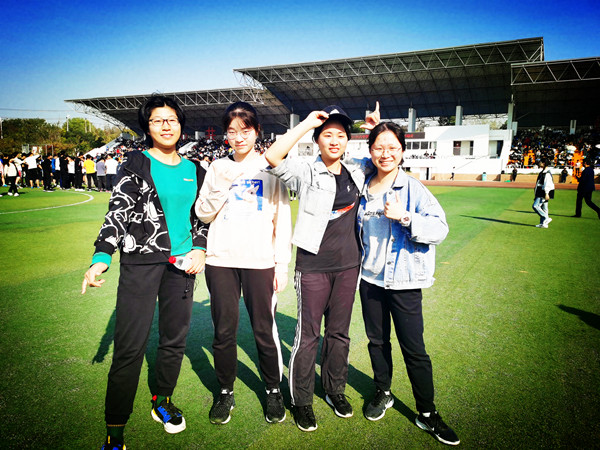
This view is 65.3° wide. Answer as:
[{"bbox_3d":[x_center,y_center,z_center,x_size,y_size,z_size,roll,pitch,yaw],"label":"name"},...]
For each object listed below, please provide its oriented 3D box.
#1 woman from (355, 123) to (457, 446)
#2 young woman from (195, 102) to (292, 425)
[{"bbox_3d":[0.532,0.283,2.341,0.490,1.540,0.400,3,7,18],"label":"woman"},{"bbox_3d":[-0.288,0.207,2.464,0.470,1.640,0.330,0,7,-5],"label":"young woman"}]

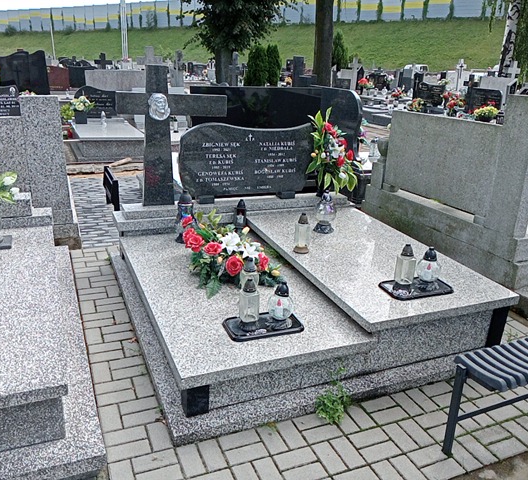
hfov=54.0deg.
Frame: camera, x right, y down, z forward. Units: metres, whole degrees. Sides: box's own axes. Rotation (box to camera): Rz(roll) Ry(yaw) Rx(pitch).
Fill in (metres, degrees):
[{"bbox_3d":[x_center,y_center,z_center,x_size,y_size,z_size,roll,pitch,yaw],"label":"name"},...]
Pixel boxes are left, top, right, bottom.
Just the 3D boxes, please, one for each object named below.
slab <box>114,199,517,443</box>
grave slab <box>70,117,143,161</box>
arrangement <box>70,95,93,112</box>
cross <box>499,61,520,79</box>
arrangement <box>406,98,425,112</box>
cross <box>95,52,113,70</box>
[{"bbox_3d":[0.131,0.225,3.741,2.180,0.490,2.380,-6,22,-23],"label":"slab"},{"bbox_3d":[-2.604,-1.669,8.586,1.020,0.390,1.850,-7,22,-22],"label":"grave slab"},{"bbox_3d":[-3.111,-2.338,8.825,0.380,0.310,0.340,-7,22,-22],"label":"arrangement"},{"bbox_3d":[6.892,-4.677,14.243,0.130,0.620,0.480,-7,22,-22],"label":"cross"},{"bbox_3d":[3.741,-3.330,12.800,0.420,0.360,0.400,-6,22,-23],"label":"arrangement"},{"bbox_3d":[-5.633,-6.177,18.169,0.610,0.820,0.150,-7,22,-22],"label":"cross"}]

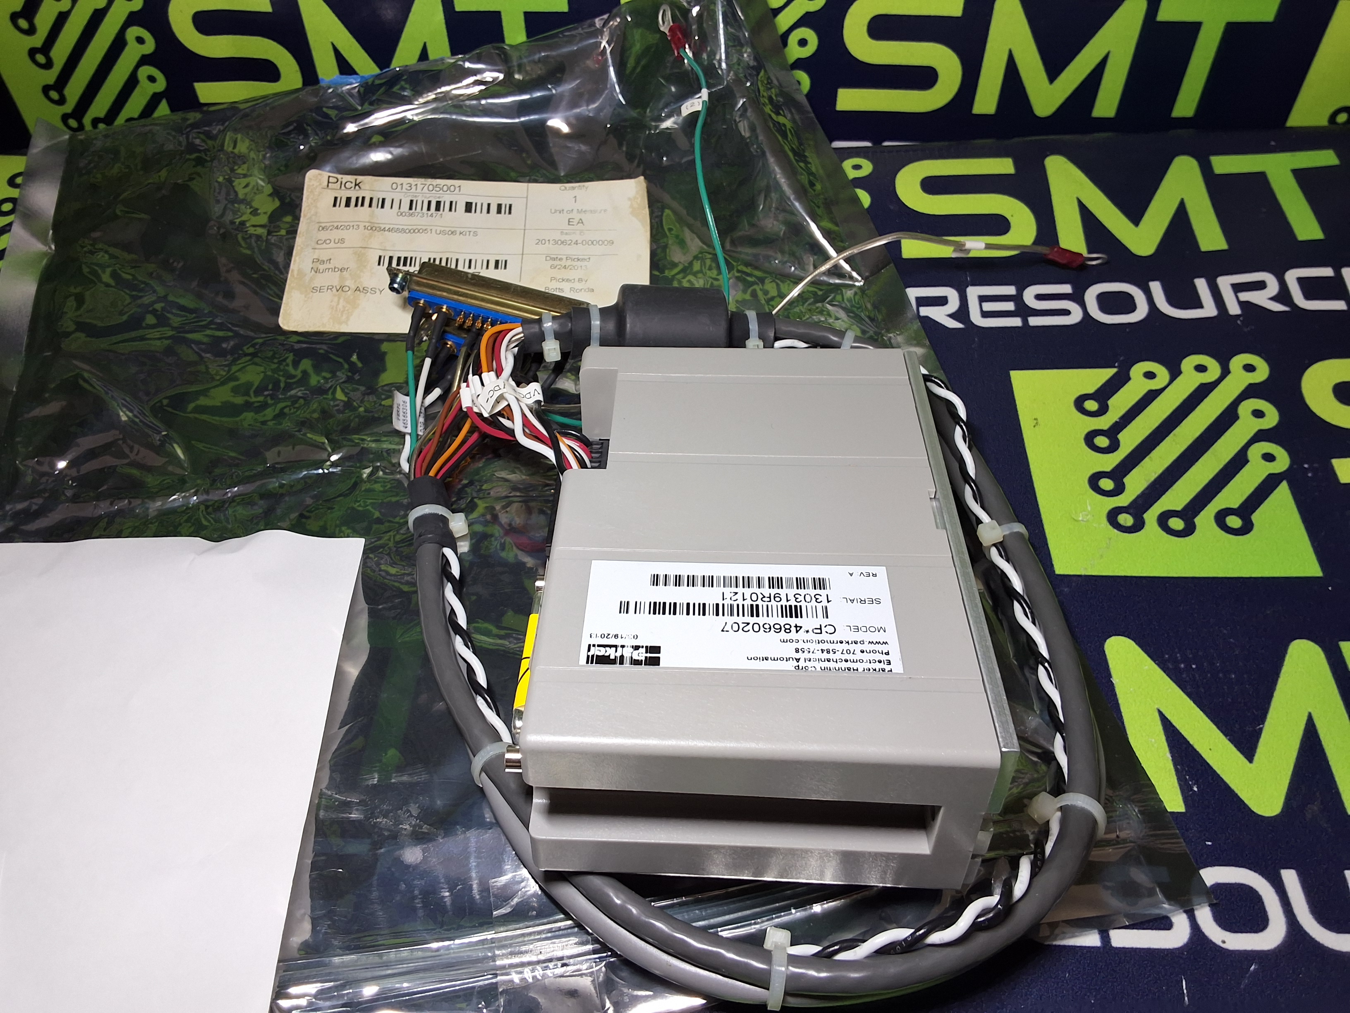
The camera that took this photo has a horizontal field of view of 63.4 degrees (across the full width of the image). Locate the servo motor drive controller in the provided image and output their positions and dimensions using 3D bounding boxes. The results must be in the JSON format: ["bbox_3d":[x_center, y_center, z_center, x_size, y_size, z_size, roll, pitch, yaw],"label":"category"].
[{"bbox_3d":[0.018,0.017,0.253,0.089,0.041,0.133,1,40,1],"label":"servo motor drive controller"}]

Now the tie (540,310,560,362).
[{"bbox_3d":[-0.037,-0.050,0.322,0.005,0.013,0.013,-1,43,0],"label":"tie"}]

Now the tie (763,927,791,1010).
[{"bbox_3d":[0.019,0.086,0.202,0.005,0.011,0.014,-1,43,0],"label":"tie"}]

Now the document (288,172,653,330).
[{"bbox_3d":[-0.071,-0.090,0.388,0.124,0.003,0.073,0,61,-5],"label":"document"}]

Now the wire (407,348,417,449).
[{"bbox_3d":[-0.073,-0.030,0.301,0.003,0.004,0.037,-7,58,-7],"label":"wire"}]

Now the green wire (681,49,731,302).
[{"bbox_3d":[0.012,-0.119,0.383,0.008,0.010,0.128,-5,59,-4],"label":"green wire"}]

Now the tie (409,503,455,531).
[{"bbox_3d":[-0.062,0.005,0.286,0.015,0.013,0.005,-11,44,-11],"label":"tie"}]

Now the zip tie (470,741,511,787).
[{"bbox_3d":[-0.039,0.056,0.236,0.013,0.011,0.005,-20,46,-20],"label":"zip tie"}]

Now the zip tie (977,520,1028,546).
[{"bbox_3d":[0.086,0.008,0.287,0.013,0.010,0.005,-4,43,-3],"label":"zip tie"}]

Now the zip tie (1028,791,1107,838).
[{"bbox_3d":[0.081,0.065,0.225,0.015,0.011,0.005,17,45,19],"label":"zip tie"}]

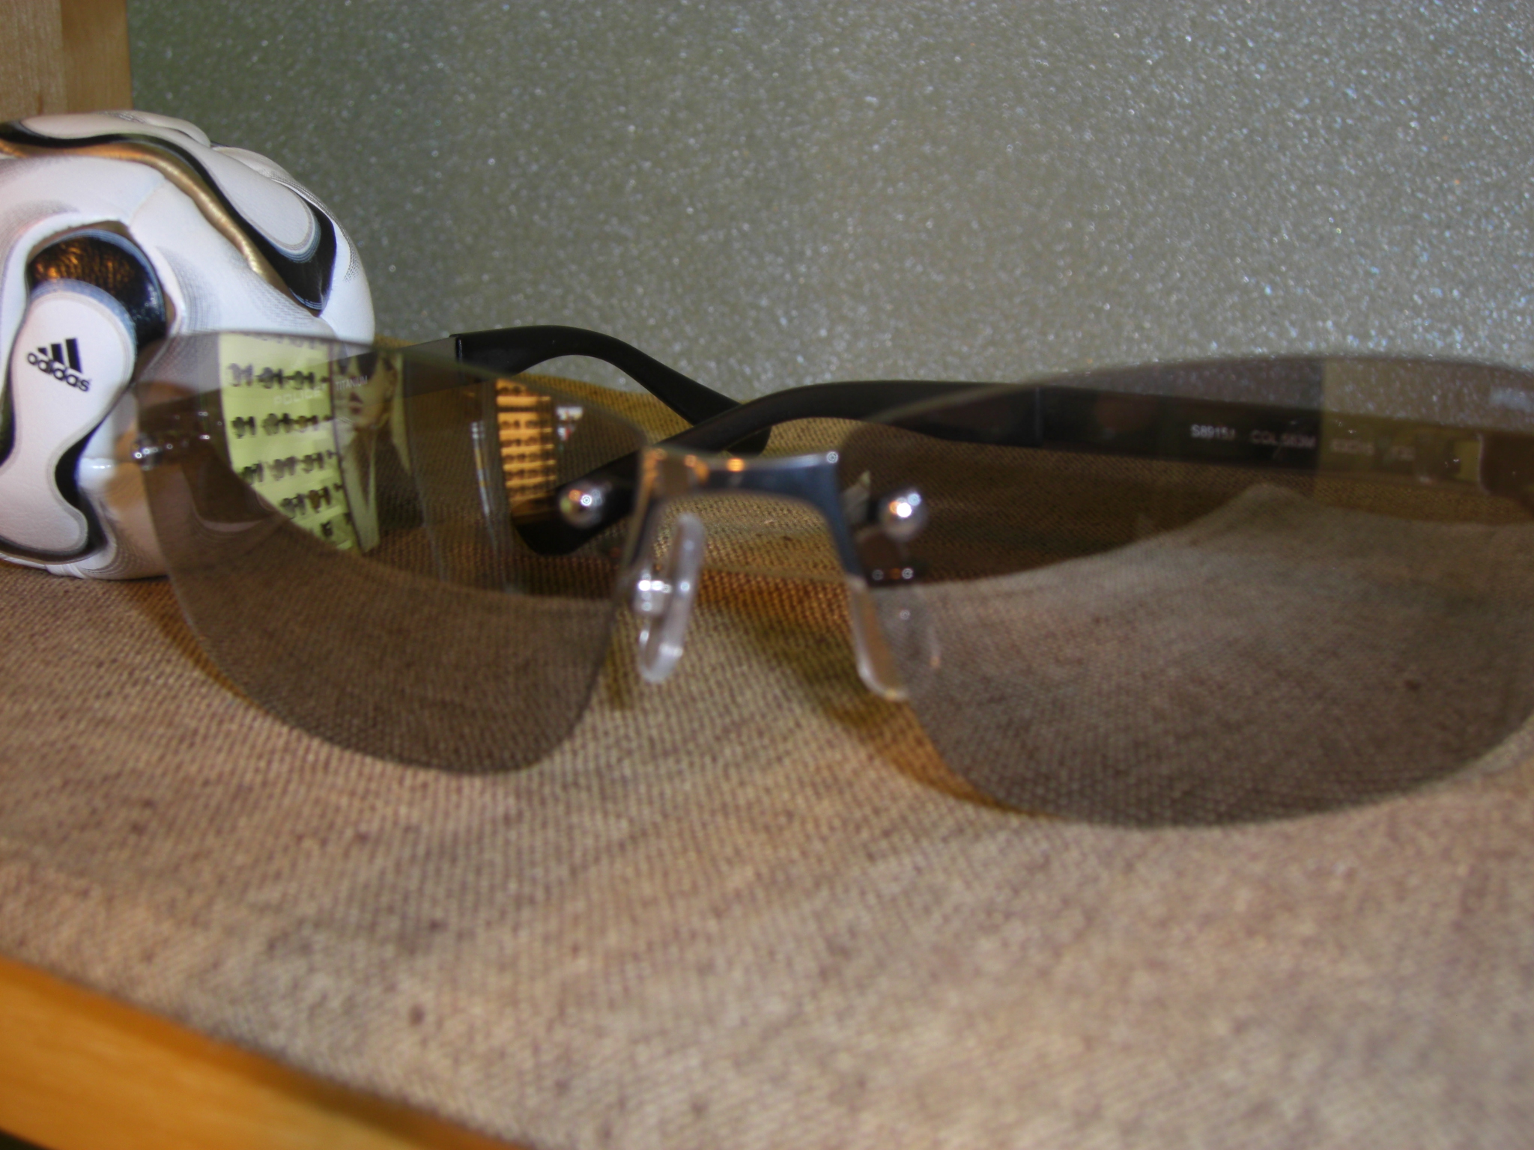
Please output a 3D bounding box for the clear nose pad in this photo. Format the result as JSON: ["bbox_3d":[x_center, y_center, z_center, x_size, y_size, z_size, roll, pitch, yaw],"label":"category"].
[{"bbox_3d":[-0.009,0.002,0.150,0.004,0.015,0.007,5,15,-14],"label":"clear nose pad"}]

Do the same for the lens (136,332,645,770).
[{"bbox_3d":[-0.039,-0.002,0.154,0.063,0.041,0.012,10,27,29],"label":"lens"}]

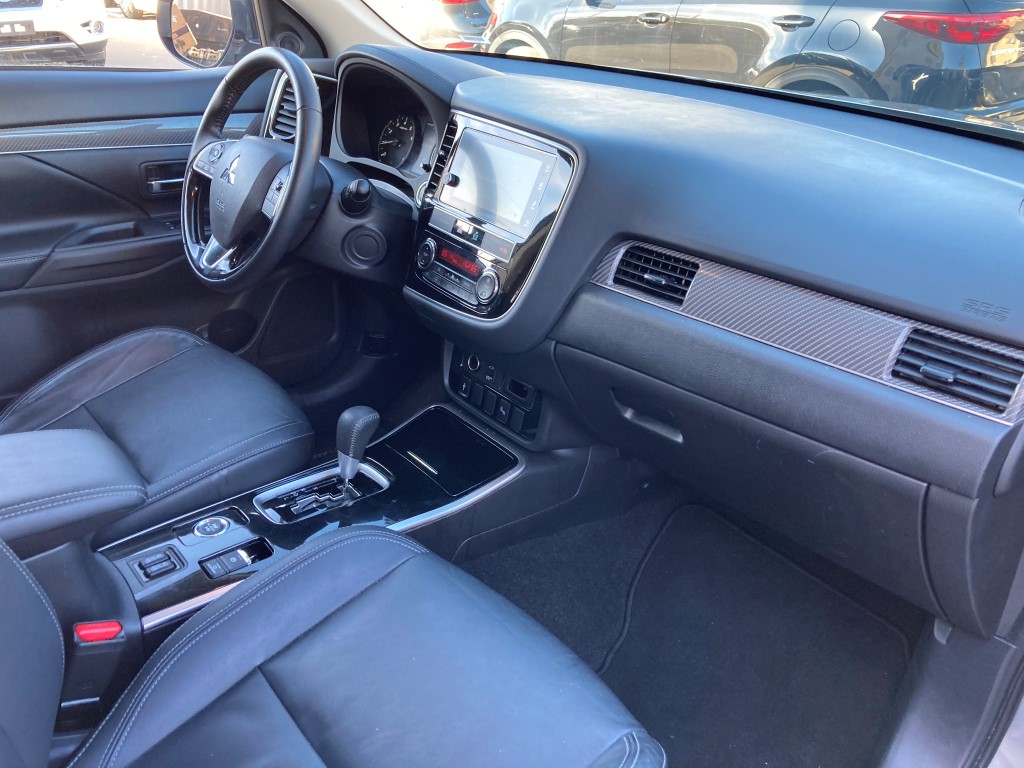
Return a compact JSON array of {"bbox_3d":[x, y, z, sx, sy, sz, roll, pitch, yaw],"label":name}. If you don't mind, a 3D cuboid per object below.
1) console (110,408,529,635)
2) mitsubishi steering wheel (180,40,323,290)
[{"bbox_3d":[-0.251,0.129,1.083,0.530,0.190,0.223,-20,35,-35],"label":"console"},{"bbox_3d":[-0.391,-0.318,1.247,0.105,0.372,0.375,12,14,-46],"label":"mitsubishi steering wheel"}]

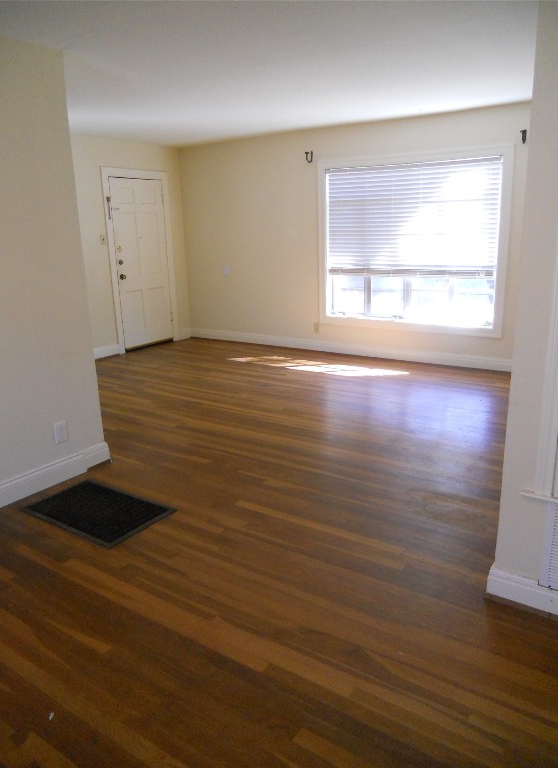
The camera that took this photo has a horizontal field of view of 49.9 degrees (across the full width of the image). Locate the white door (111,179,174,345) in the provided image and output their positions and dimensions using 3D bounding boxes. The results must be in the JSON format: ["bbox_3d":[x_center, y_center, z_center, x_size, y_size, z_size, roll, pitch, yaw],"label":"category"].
[{"bbox_3d":[-1.681,-1.475,7.376,0.045,2.000,0.837,8,18,33],"label":"white door"}]

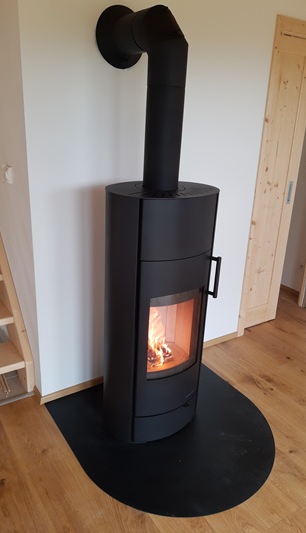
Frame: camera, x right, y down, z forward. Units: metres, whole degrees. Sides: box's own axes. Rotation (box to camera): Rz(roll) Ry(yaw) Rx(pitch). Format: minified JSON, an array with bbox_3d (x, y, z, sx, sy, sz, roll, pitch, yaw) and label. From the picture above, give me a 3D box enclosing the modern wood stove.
[{"bbox_3d":[0.000,-0.155,1.875,0.533,1.935,0.556,-10,23,-32],"label":"modern wood stove"}]

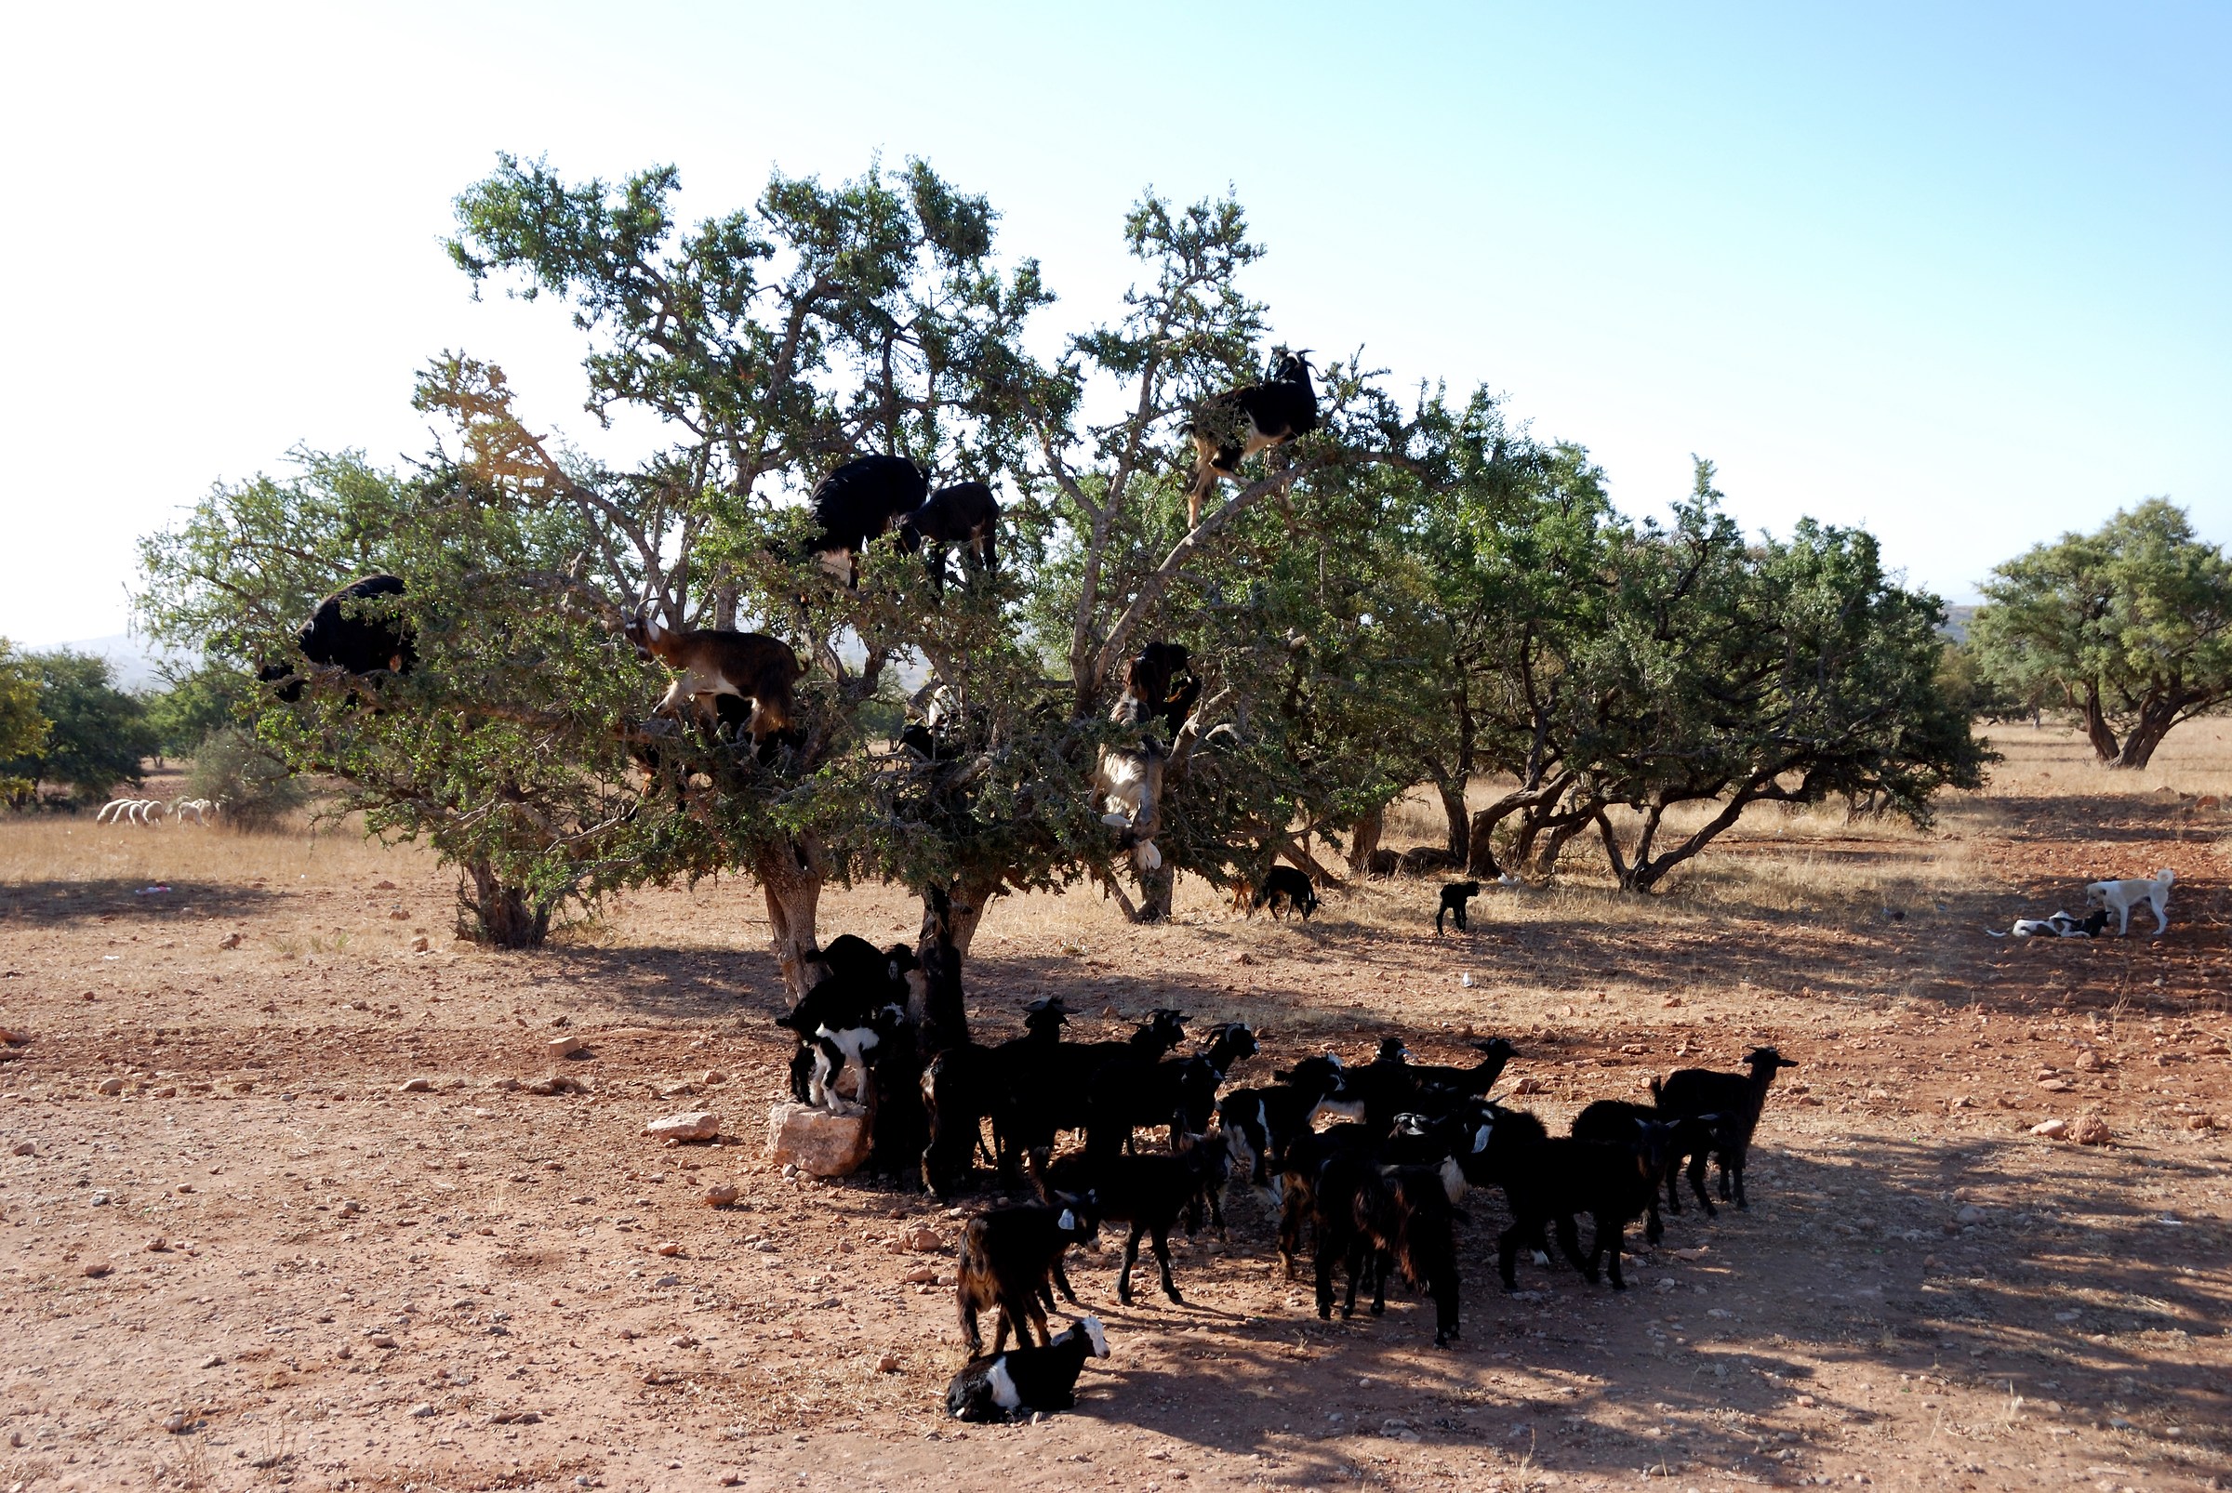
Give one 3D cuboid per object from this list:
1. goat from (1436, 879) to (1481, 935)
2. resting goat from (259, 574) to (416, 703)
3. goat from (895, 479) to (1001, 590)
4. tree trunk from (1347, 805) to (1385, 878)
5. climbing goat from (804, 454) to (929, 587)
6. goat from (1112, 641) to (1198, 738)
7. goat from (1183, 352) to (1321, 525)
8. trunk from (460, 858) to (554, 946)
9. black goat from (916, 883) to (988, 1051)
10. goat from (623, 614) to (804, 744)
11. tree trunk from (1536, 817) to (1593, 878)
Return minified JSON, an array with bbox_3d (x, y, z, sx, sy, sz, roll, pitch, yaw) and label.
[{"bbox_3d":[3.610,1.698,25.500,0.520,0.560,0.200,0,1,-21],"label":"goat"},{"bbox_3d":[-4.406,-0.607,13.700,0.920,0.760,0.360,0,1,-15],"label":"resting goat"},{"bbox_3d":[-0.980,-1.228,14.100,0.640,0.620,0.250,-1,1,-30],"label":"goat"},{"bbox_3d":[3.453,1.251,33.400,0.520,1.100,0.520,0,1,0],"label":"tree trunk"},{"bbox_3d":[-1.489,-1.296,14.400,0.780,0.800,0.360,0,1,-6],"label":"climbing goat"},{"bbox_3d":[0.230,-0.307,14.200,0.650,0.640,0.320,-1,1,-36],"label":"goat"},{"bbox_3d":[0.759,-1.728,13.600,0.800,0.980,0.330,0,1,15],"label":"goat"},{"bbox_3d":[-5.757,1.478,22.800,0.820,0.840,0.650,0,1,0],"label":"trunk"},{"bbox_3d":[-0.792,1.149,11.400,0.320,1.020,0.480,0,1,3],"label":"black goat"},{"bbox_3d":[-2.330,-0.398,14.000,1.040,0.760,0.330,0,1,-9],"label":"goat"},{"bbox_3d":[5.991,1.337,32.300,0.720,0.850,0.550,0,1,0],"label":"tree trunk"}]

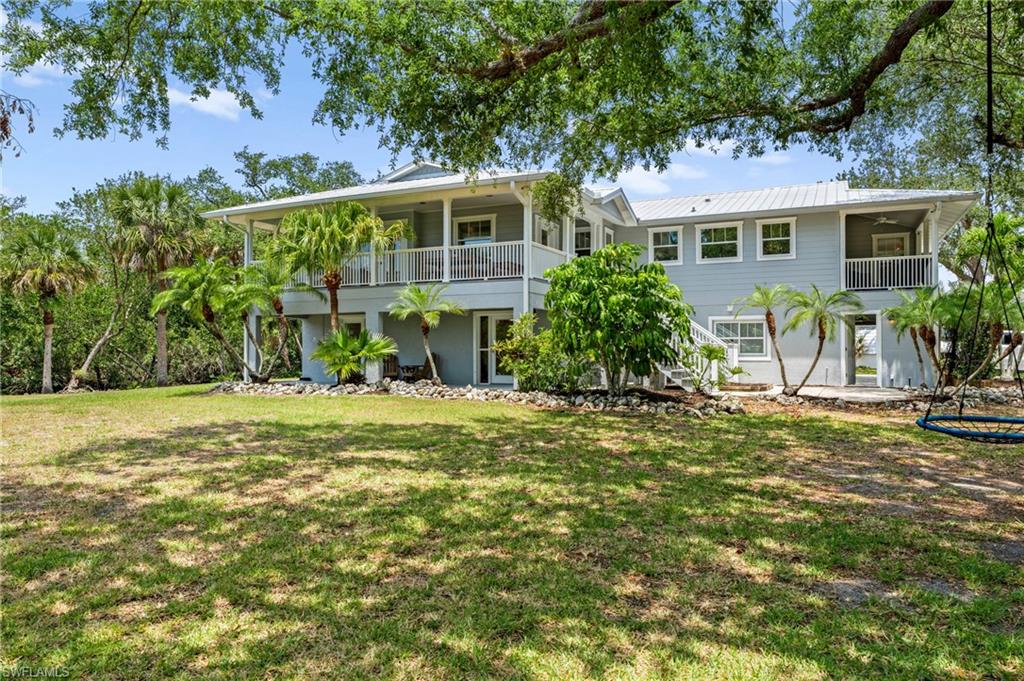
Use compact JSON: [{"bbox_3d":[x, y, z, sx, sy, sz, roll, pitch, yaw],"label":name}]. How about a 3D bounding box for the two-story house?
[{"bbox_3d":[3.510,-2.301,25.555,21.945,7.403,16.574,0,-1,25],"label":"two-story house"}]

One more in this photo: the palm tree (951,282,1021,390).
[{"bbox_3d":[12.422,-0.092,18.600,1.950,2.850,1.900,0,-1,25],"label":"palm tree"}]

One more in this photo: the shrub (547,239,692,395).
[{"bbox_3d":[2.628,-0.548,17.700,3.600,3.800,3.400,0,-1,25],"label":"shrub"}]

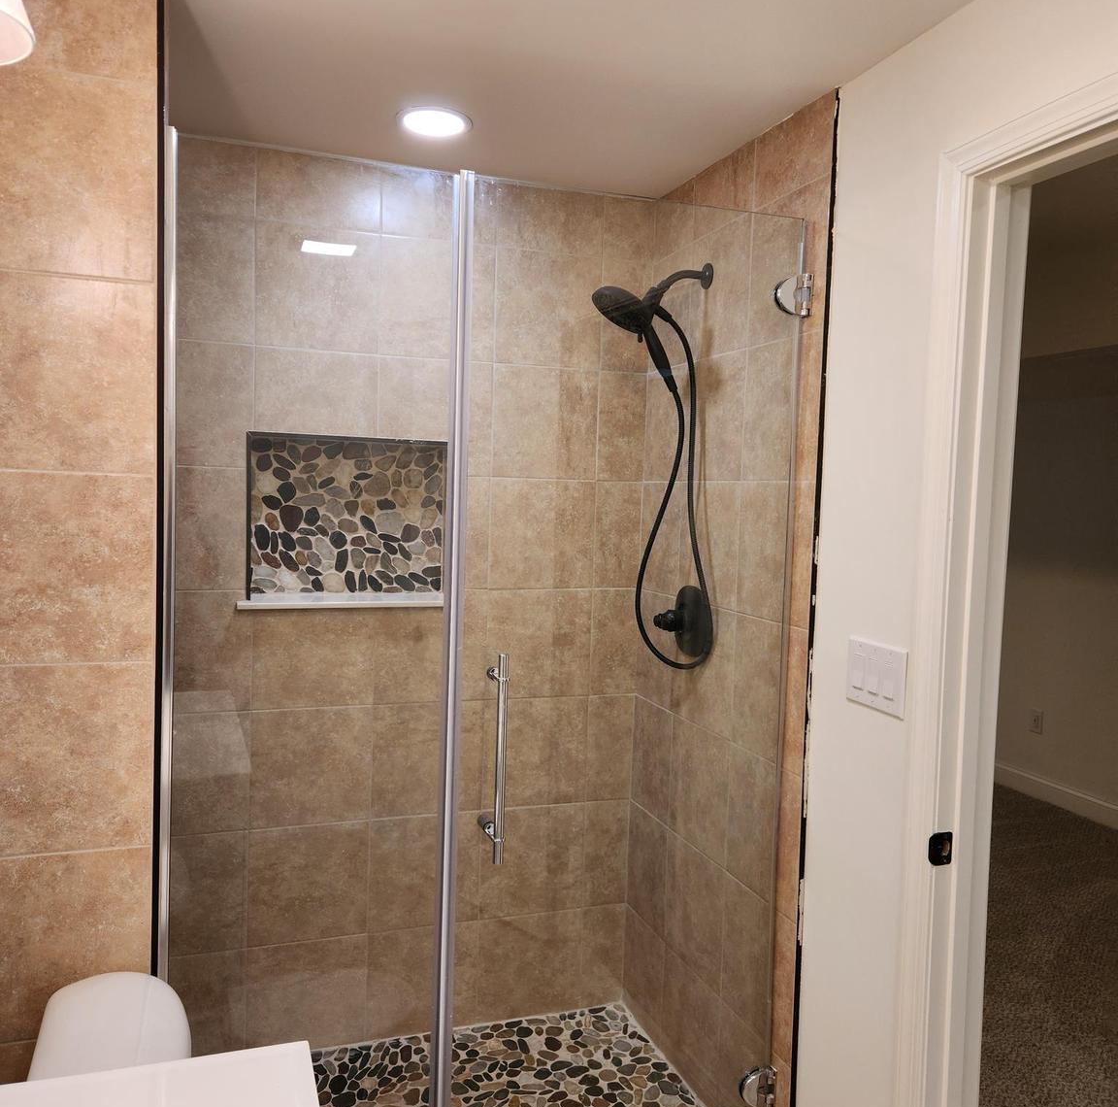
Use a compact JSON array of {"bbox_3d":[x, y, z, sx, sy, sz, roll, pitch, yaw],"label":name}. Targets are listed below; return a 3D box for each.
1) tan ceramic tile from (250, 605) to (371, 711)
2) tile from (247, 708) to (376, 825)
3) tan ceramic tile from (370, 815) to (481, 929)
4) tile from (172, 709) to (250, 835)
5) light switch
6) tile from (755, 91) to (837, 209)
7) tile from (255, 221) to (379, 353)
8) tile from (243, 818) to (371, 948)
[{"bbox_3d":[-0.629,0.265,2.537,0.304,0.265,0.010,1,4,-19],"label":"tan ceramic tile"},{"bbox_3d":[-0.638,0.549,2.553,0.304,0.304,0.010,1,4,-19],"label":"tile"},{"bbox_3d":[-0.360,0.856,2.671,0.304,0.304,0.010,1,4,-19],"label":"tan ceramic tile"},{"bbox_3d":[-0.869,0.546,2.473,0.186,0.304,0.010,1,4,-19],"label":"tile"},{"bbox_3d":[0.585,0.227,1.824,0.009,0.121,0.170,1,4,-19],"label":"light switch"},{"bbox_3d":[0.497,-0.844,2.099,0.010,0.163,0.299,1,4,-19],"label":"tile"},{"bbox_3d":[-0.600,-0.666,2.483,0.304,0.304,0.010,1,4,-19],"label":"tile"},{"bbox_3d":[-0.647,0.853,2.571,0.304,0.304,0.010,1,4,-19],"label":"tile"}]

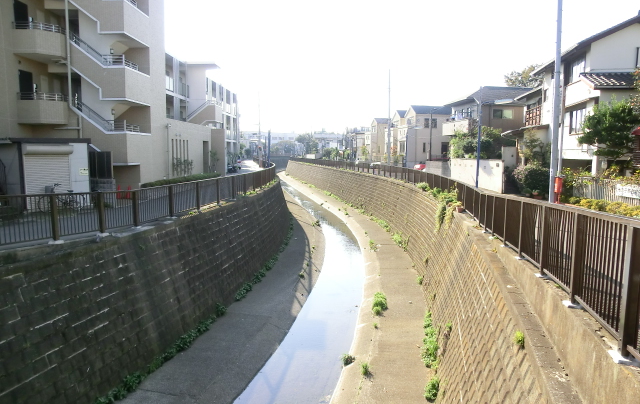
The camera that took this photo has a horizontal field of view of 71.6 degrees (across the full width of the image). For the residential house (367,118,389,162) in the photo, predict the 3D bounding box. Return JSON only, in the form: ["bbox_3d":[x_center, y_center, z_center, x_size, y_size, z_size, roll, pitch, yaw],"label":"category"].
[{"bbox_3d":[12.736,-10.249,75.523,9.000,8.200,5.200,0,7,-5],"label":"residential house"}]

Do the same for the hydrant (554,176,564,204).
[{"bbox_3d":[10.823,-0.485,20.168,0.290,1.210,0.340,-2,7,-22],"label":"hydrant"}]

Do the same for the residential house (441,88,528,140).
[{"bbox_3d":[16.319,-6.434,38.671,9.000,7.000,6.000,0,7,-5],"label":"residential house"}]

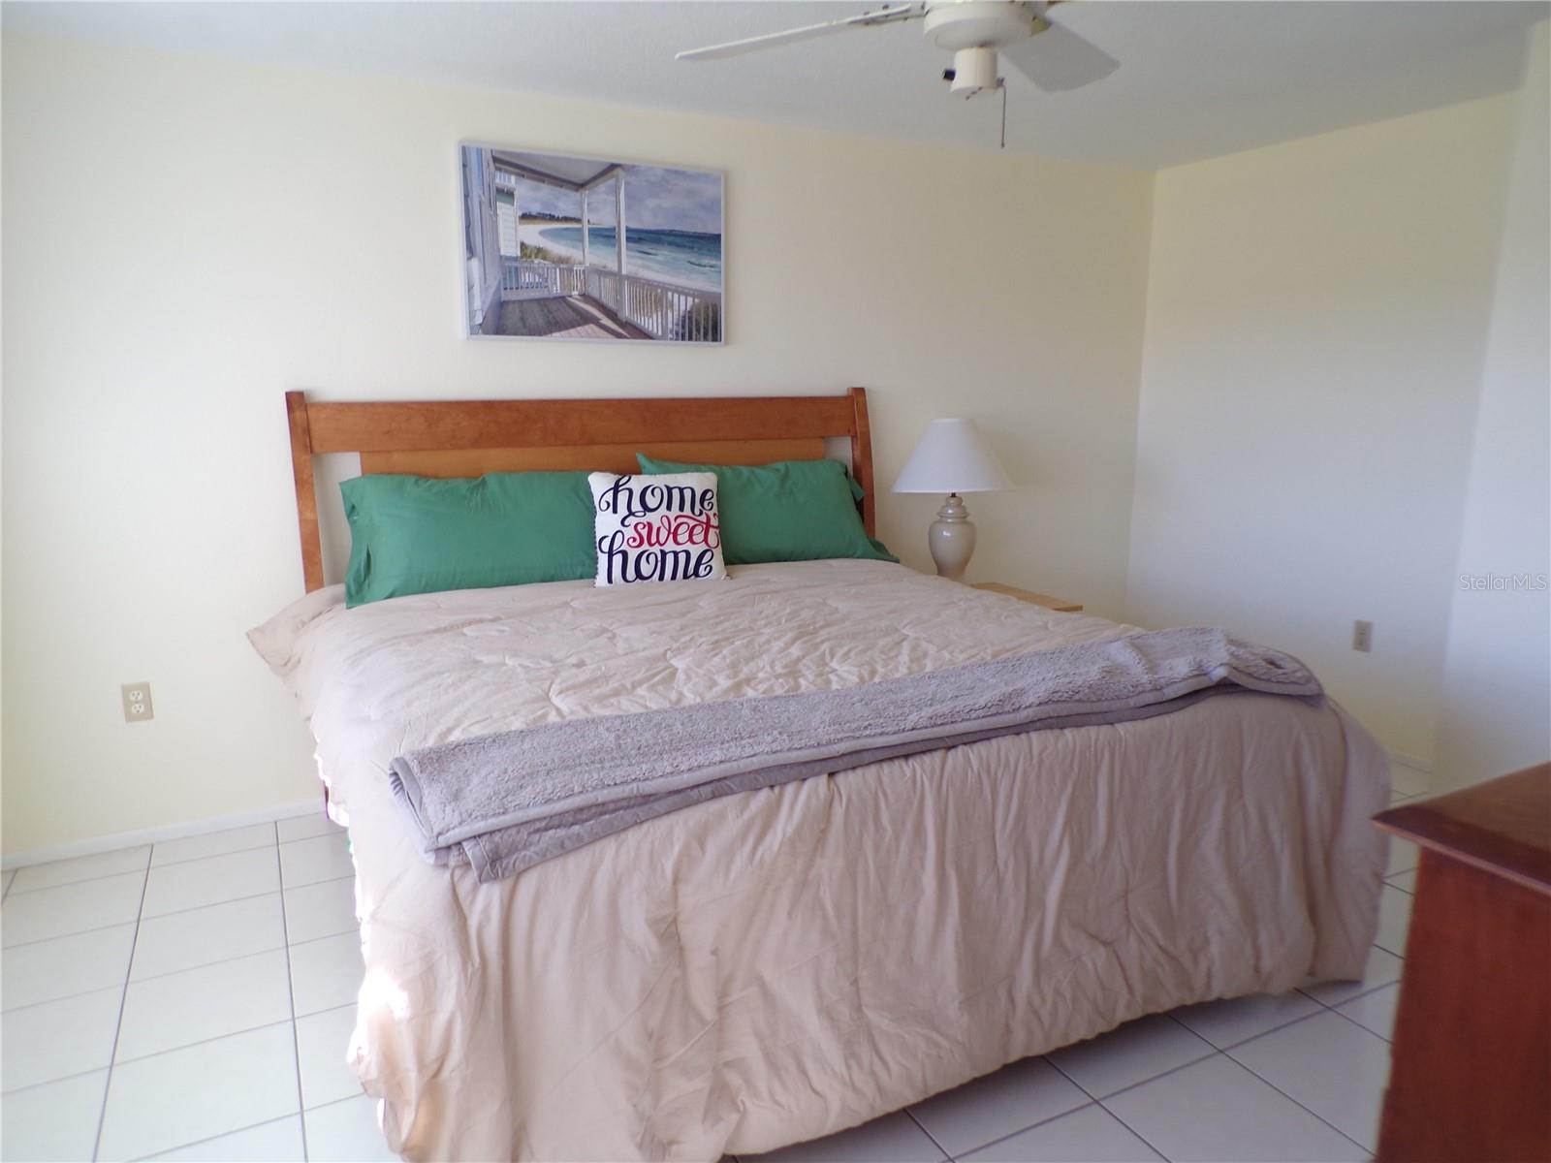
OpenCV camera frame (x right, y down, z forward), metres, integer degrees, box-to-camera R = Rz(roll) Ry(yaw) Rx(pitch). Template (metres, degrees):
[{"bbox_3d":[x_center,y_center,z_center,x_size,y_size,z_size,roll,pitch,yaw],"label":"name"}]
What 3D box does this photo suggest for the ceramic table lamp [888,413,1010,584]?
[{"bbox_3d":[0.669,-0.262,4.095,0.455,0.710,0.455,-1,10,0],"label":"ceramic table lamp"}]

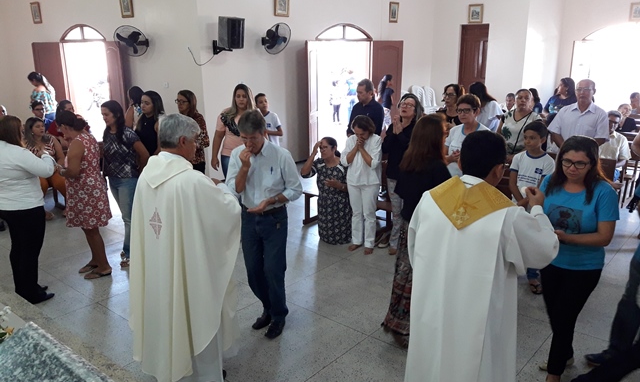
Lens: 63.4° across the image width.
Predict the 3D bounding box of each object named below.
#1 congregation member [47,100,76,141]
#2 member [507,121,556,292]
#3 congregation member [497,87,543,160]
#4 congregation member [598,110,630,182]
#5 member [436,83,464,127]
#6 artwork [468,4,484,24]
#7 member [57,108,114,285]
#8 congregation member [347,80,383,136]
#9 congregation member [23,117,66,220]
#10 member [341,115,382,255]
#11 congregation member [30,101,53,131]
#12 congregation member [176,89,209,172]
[{"bbox_3d":[-3.625,-0.653,7.635,0.750,1.320,0.480,12,19,39],"label":"congregation member"},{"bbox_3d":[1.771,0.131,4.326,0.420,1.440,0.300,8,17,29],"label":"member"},{"bbox_3d":[2.148,-0.331,5.728,0.480,1.570,0.320,11,19,35],"label":"congregation member"},{"bbox_3d":[3.377,-0.335,6.338,0.500,1.270,0.760,12,19,39],"label":"congregation member"},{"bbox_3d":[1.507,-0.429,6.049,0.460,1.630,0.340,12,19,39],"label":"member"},{"bbox_3d":[3.543,-4.019,11.750,0.340,0.410,0.040,13,20,38],"label":"artwork"},{"bbox_3d":[-2.074,0.042,4.683,0.480,1.513,0.440,-9,17,-29],"label":"member"},{"bbox_3d":[0.544,-0.506,6.379,0.480,1.686,0.320,10,18,35],"label":"congregation member"},{"bbox_3d":[-3.401,-0.281,6.488,0.500,1.220,0.750,-13,20,-40],"label":"congregation member"},{"bbox_3d":[0.422,-0.059,5.289,0.440,1.380,0.360,7,16,24],"label":"member"},{"bbox_3d":[-3.904,-0.606,7.354,0.600,1.290,0.450,13,20,38],"label":"congregation member"},{"bbox_3d":[-1.409,-0.316,5.849,0.450,1.602,0.300,11,18,36],"label":"congregation member"}]

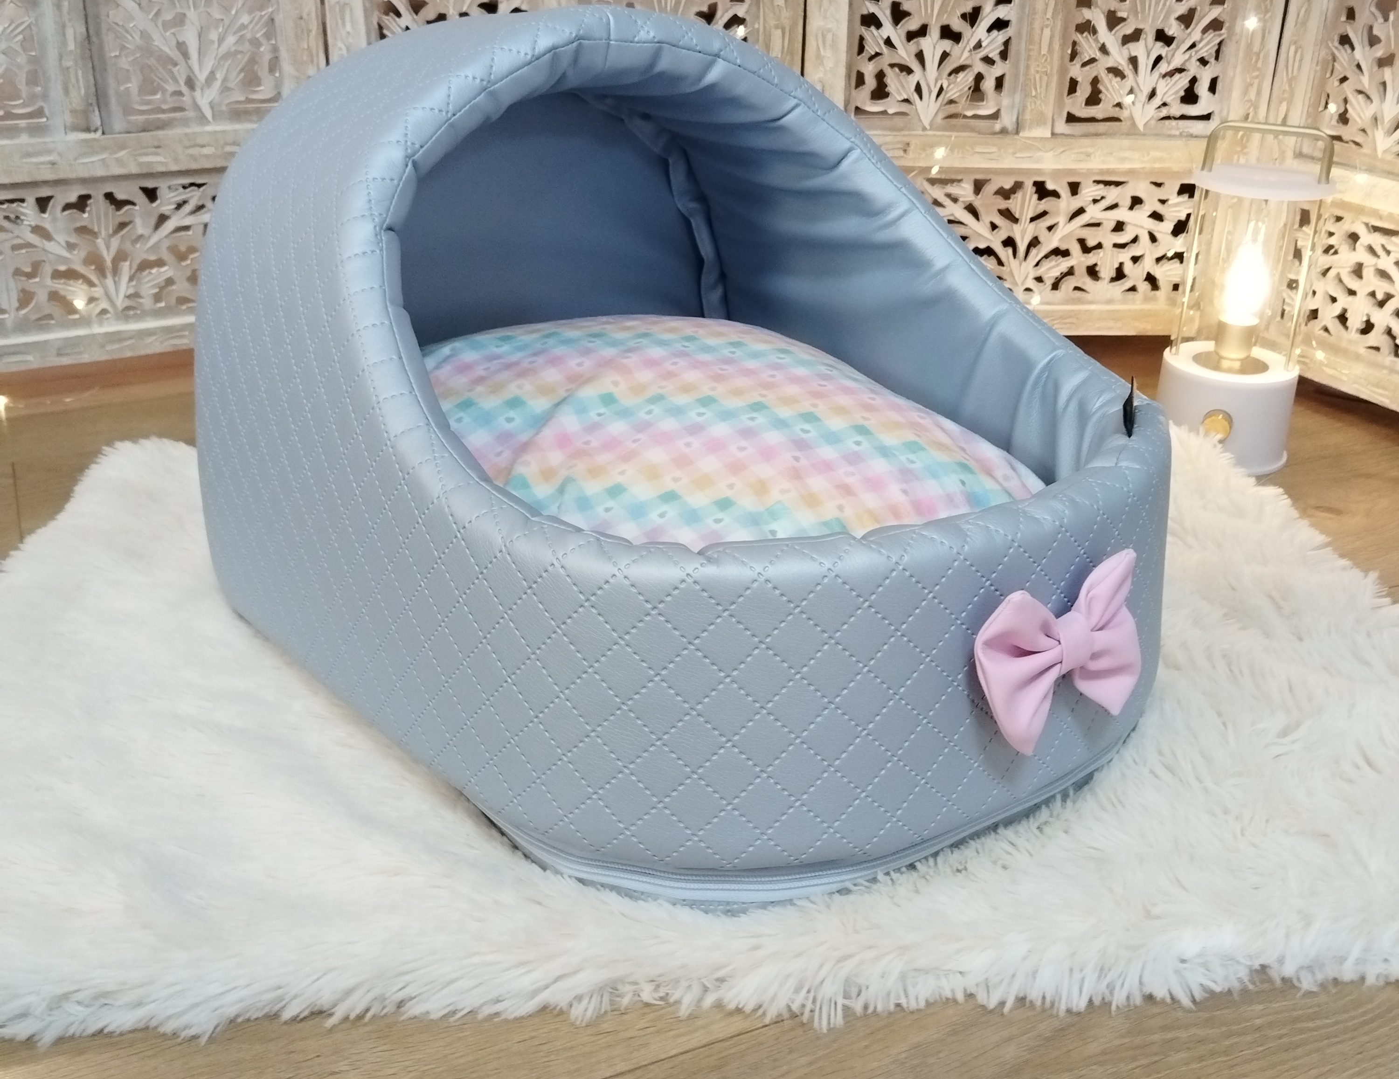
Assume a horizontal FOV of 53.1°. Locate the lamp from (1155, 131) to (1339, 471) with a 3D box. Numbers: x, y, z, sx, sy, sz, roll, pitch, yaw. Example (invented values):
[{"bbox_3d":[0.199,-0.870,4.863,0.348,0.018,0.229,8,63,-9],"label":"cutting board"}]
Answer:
[{"bbox_3d":[0.484,-0.215,1.246,0.119,0.290,0.119,11,25,23],"label":"lamp"}]

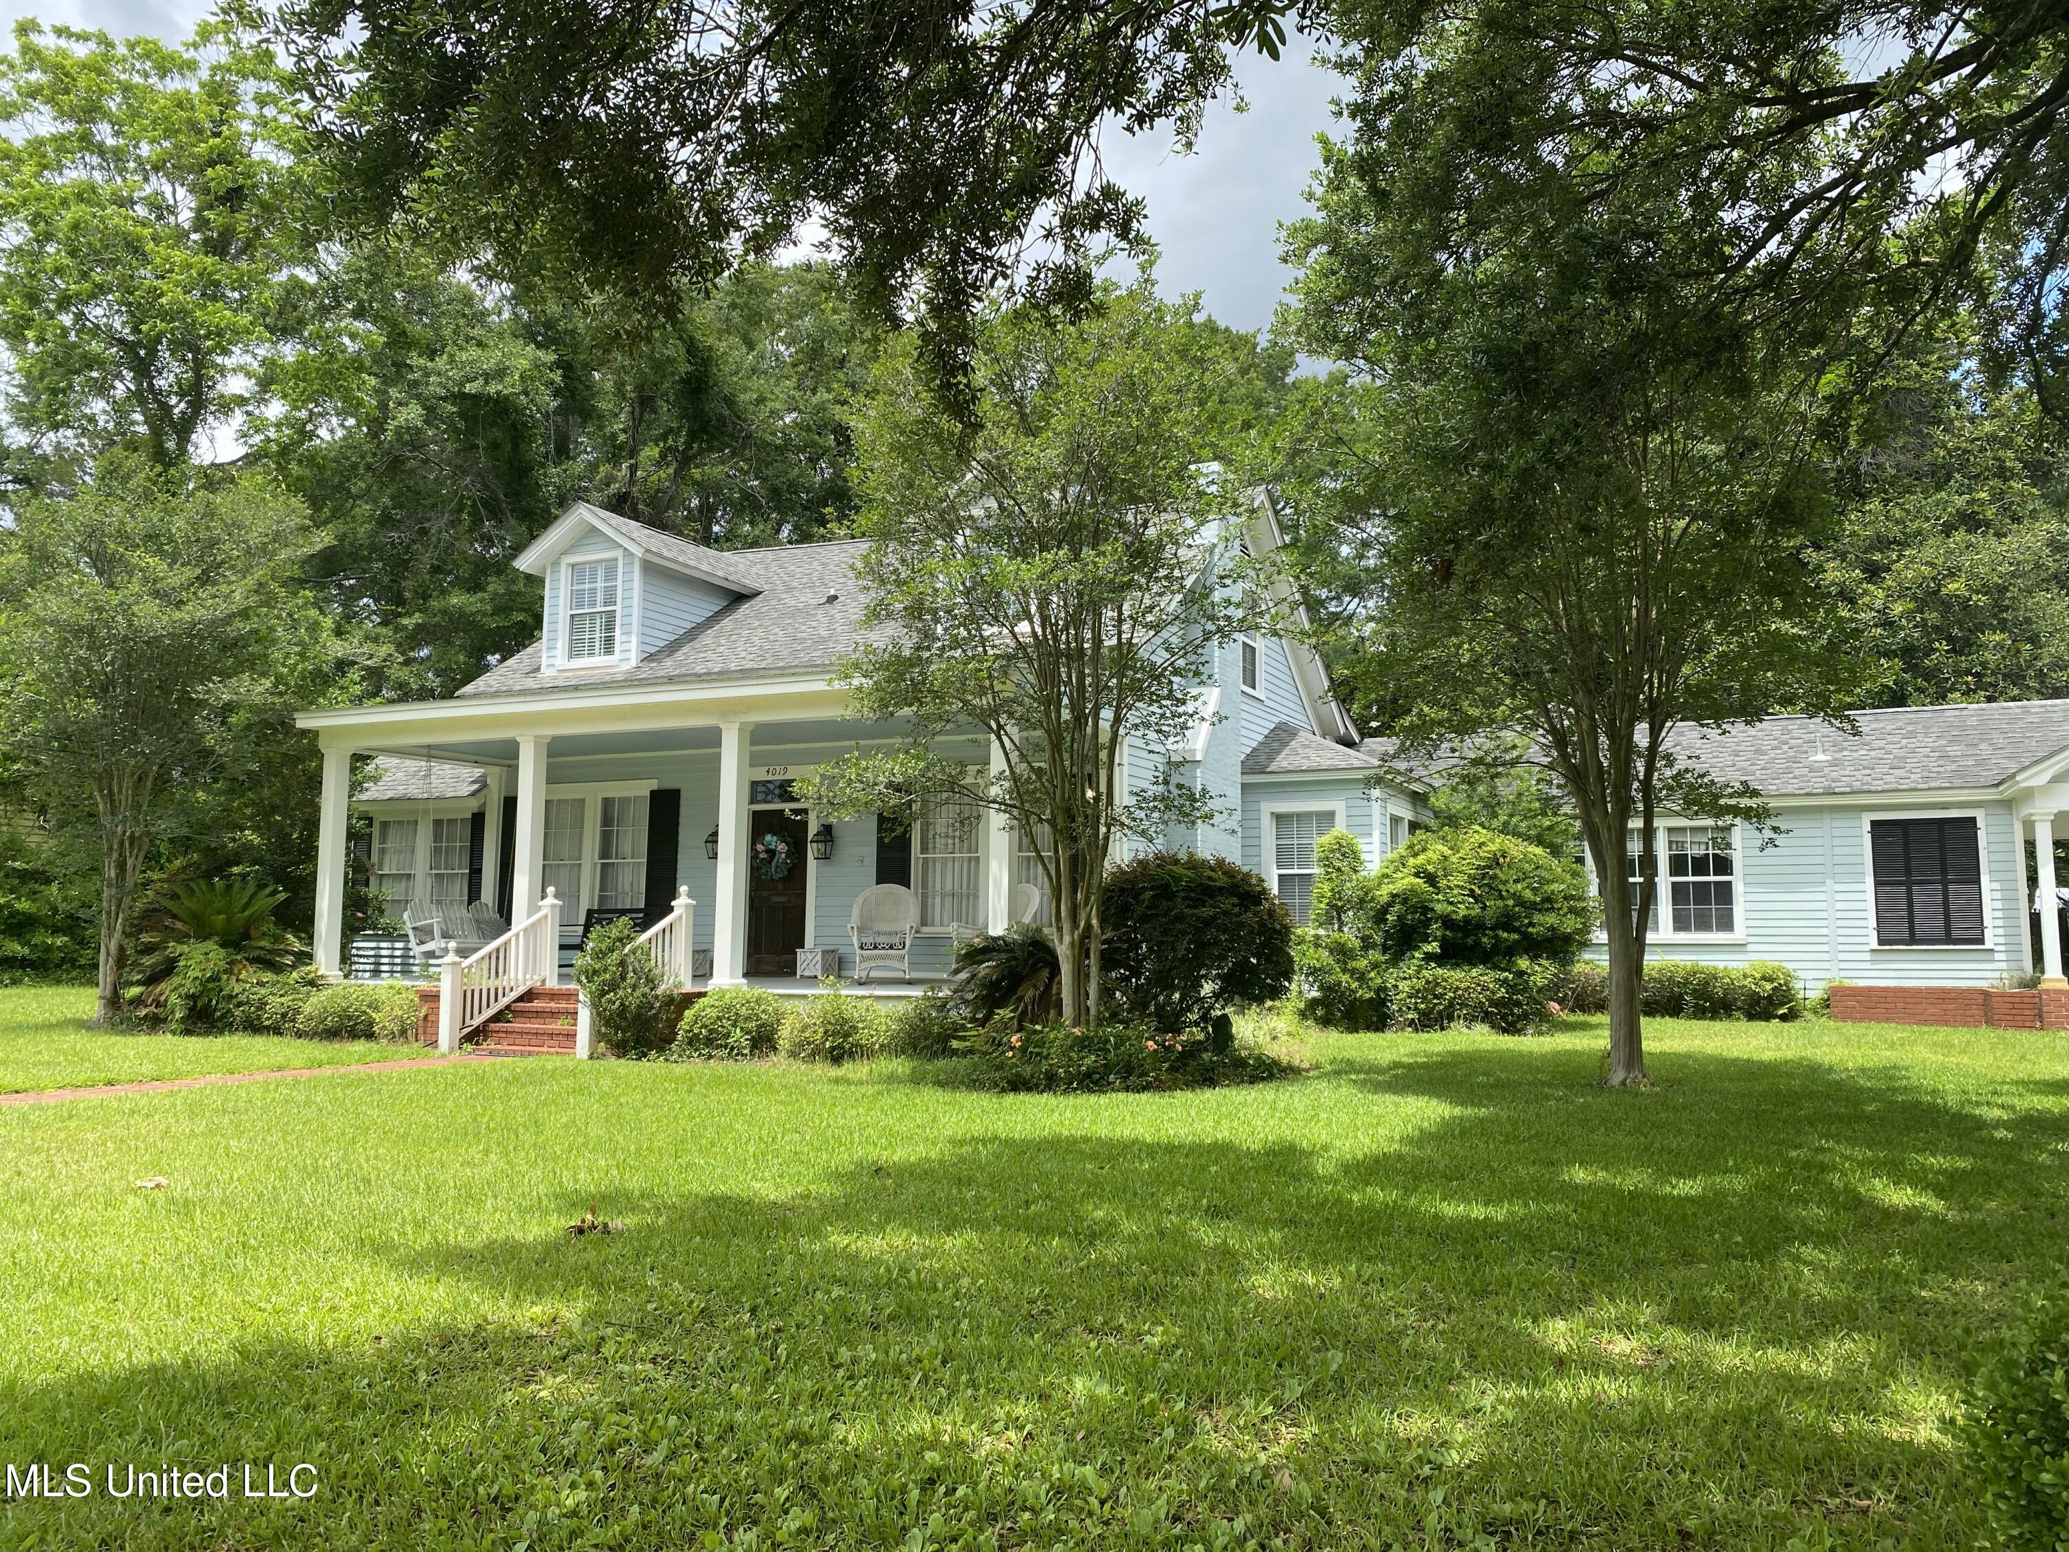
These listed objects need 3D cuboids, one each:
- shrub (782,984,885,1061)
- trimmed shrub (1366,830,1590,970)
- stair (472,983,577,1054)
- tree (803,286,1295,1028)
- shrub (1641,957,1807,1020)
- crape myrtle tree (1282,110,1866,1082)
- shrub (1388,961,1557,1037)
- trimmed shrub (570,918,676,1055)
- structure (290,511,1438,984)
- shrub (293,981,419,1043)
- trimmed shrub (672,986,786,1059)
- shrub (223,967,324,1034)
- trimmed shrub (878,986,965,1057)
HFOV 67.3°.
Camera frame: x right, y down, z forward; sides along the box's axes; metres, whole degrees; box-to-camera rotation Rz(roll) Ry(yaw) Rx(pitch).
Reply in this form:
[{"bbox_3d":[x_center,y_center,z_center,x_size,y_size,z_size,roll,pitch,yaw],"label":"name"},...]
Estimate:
[{"bbox_3d":[-1.944,2.351,14.807,0.980,0.720,0.880,-3,-6,25],"label":"shrub"},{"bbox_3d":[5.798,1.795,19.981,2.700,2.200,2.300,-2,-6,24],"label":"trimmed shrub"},{"bbox_3d":[-4.799,2.562,16.188,1.750,0.650,1.200,-2,-6,24],"label":"stair"},{"bbox_3d":[0.199,-1.065,14.701,4.500,7.536,4.400,0,-5,0],"label":"tree"},{"bbox_3d":[9.127,2.815,20.516,1.950,0.750,0.950,-3,-6,25],"label":"shrub"},{"bbox_3d":[4.625,-1.602,13.400,4.800,8.349,4.700,-3,-6,25],"label":"crape myrtle tree"},{"bbox_3d":[5.332,2.667,18.841,1.900,0.840,1.250,-2,-6,24],"label":"shrub"},{"bbox_3d":[-4.068,2.081,15.363,1.000,1.360,0.950,-2,-6,24],"label":"trimmed shrub"},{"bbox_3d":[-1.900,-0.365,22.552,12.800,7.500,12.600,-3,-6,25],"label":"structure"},{"bbox_3d":[-7.826,2.707,17.947,1.600,0.648,1.000,-2,-6,24],"label":"shrub"},{"bbox_3d":[-3.082,2.458,15.605,1.150,0.675,0.950,-2,-6,24],"label":"trimmed shrub"},{"bbox_3d":[-9.244,2.719,18.788,1.200,0.730,1.000,-3,-6,25],"label":"shrub"},{"bbox_3d":[-1.049,2.330,14.433,0.900,0.690,0.830,0,-5,0],"label":"trimmed shrub"}]

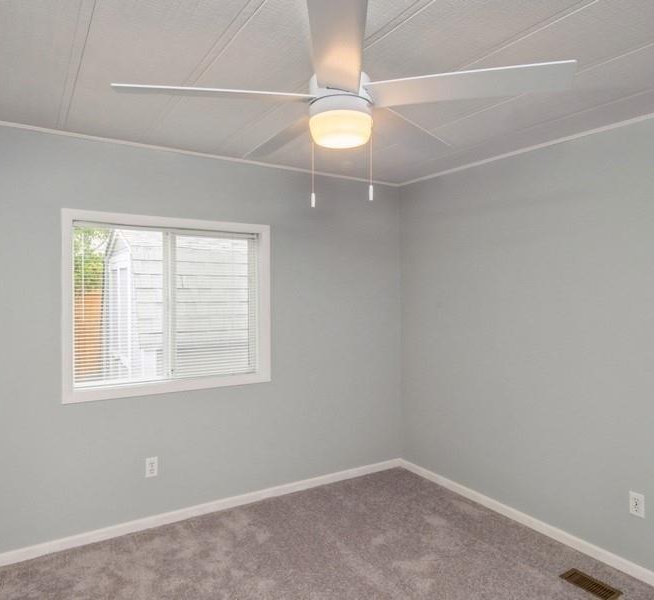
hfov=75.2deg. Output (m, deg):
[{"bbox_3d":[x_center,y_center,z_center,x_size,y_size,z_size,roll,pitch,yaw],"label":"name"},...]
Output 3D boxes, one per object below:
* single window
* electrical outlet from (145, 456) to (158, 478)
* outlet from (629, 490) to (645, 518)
[{"bbox_3d":[-0.941,0.030,2.667,1.228,1.083,0.080,0,0,-29],"label":"single window"},{"bbox_3d":[-1.063,1.014,2.577,0.072,0.116,0.015,0,0,-29],"label":"electrical outlet"},{"bbox_3d":[1.562,1.032,2.146,0.015,0.116,0.072,0,0,-35],"label":"outlet"}]

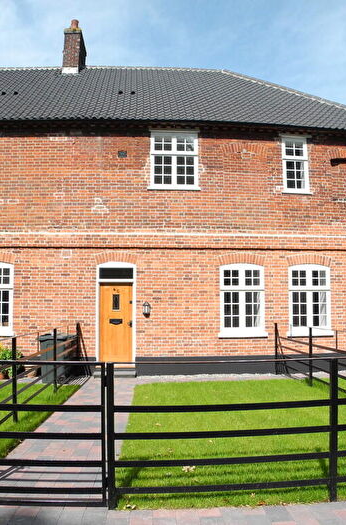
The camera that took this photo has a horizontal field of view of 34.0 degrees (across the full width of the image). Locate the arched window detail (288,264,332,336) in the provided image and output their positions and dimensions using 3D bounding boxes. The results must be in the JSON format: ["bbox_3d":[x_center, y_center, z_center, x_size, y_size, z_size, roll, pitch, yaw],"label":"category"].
[{"bbox_3d":[3.351,0.938,13.799,1.169,1.780,0.150,0,-6,-3],"label":"arched window detail"}]

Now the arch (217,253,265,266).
[{"bbox_3d":[1.677,-0.061,13.809,1.166,0.318,0.130,0,-6,-3],"label":"arch"}]

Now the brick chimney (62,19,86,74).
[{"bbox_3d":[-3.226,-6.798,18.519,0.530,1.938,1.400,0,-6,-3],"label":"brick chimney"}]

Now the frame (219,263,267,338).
[{"bbox_3d":[1.676,0.919,13.527,1.144,1.771,0.130,0,-5,-3],"label":"frame"}]

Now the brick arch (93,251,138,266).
[{"bbox_3d":[-1.362,-0.097,13.653,1.031,0.315,0.130,0,-6,-3],"label":"brick arch"}]

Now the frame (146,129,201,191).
[{"bbox_3d":[0.037,-2.515,13.964,1.308,1.555,0.160,0,-6,-3],"label":"frame"}]

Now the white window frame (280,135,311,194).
[{"bbox_3d":[3.046,-2.409,13.918,0.776,1.484,0.120,0,-5,-3],"label":"white window frame"}]

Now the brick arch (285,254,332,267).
[{"bbox_3d":[3.343,-0.031,13.894,1.165,0.313,0.130,0,-6,-3],"label":"brick arch"}]

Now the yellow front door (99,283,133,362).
[{"bbox_3d":[-1.340,1.437,13.391,0.780,1.950,0.070,0,-5,-3],"label":"yellow front door"}]

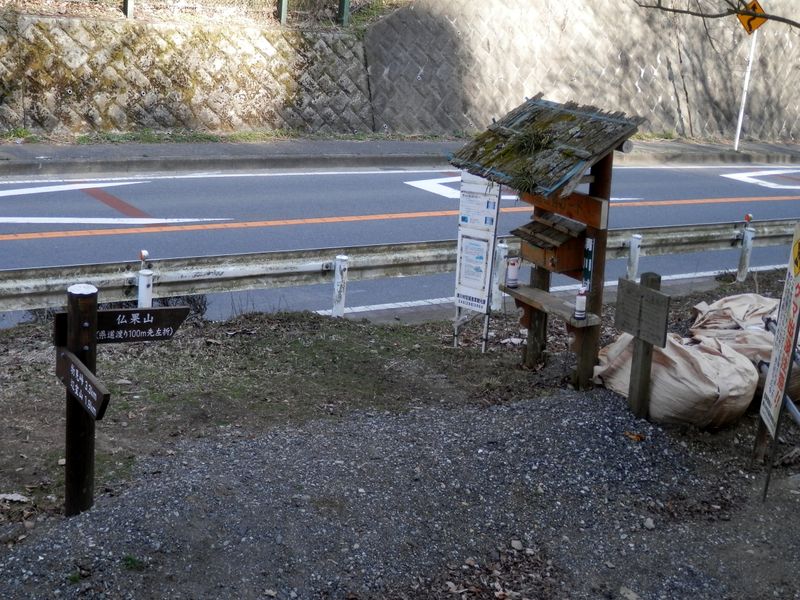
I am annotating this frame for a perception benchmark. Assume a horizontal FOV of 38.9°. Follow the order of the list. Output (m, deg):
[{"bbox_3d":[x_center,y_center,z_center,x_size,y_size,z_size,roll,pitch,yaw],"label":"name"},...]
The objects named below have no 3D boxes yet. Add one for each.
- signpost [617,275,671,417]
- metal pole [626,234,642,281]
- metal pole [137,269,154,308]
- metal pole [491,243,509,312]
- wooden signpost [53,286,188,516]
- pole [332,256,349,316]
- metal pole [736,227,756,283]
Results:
[{"bbox_3d":[1.506,0.287,6.854,0.150,0.890,0.440,-7,18,-31],"label":"signpost"},{"bbox_3d":[2.748,-0.410,13.331,0.118,0.700,0.118,5,15,0],"label":"metal pole"},{"bbox_3d":[-2.257,0.024,10.051,0.118,0.600,0.118,5,15,0],"label":"metal pole"},{"bbox_3d":[1.077,-0.240,12.244,0.118,0.720,0.118,5,15,0],"label":"metal pole"},{"bbox_3d":[-1.125,0.505,4.805,0.600,1.020,0.620,-2,16,-23],"label":"wooden signpost"},{"bbox_3d":[-0.588,-0.127,11.144,0.118,0.620,0.118,5,15,0],"label":"pole"},{"bbox_3d":[4.415,-0.577,14.418,0.118,0.690,0.118,6,15,0],"label":"metal pole"}]

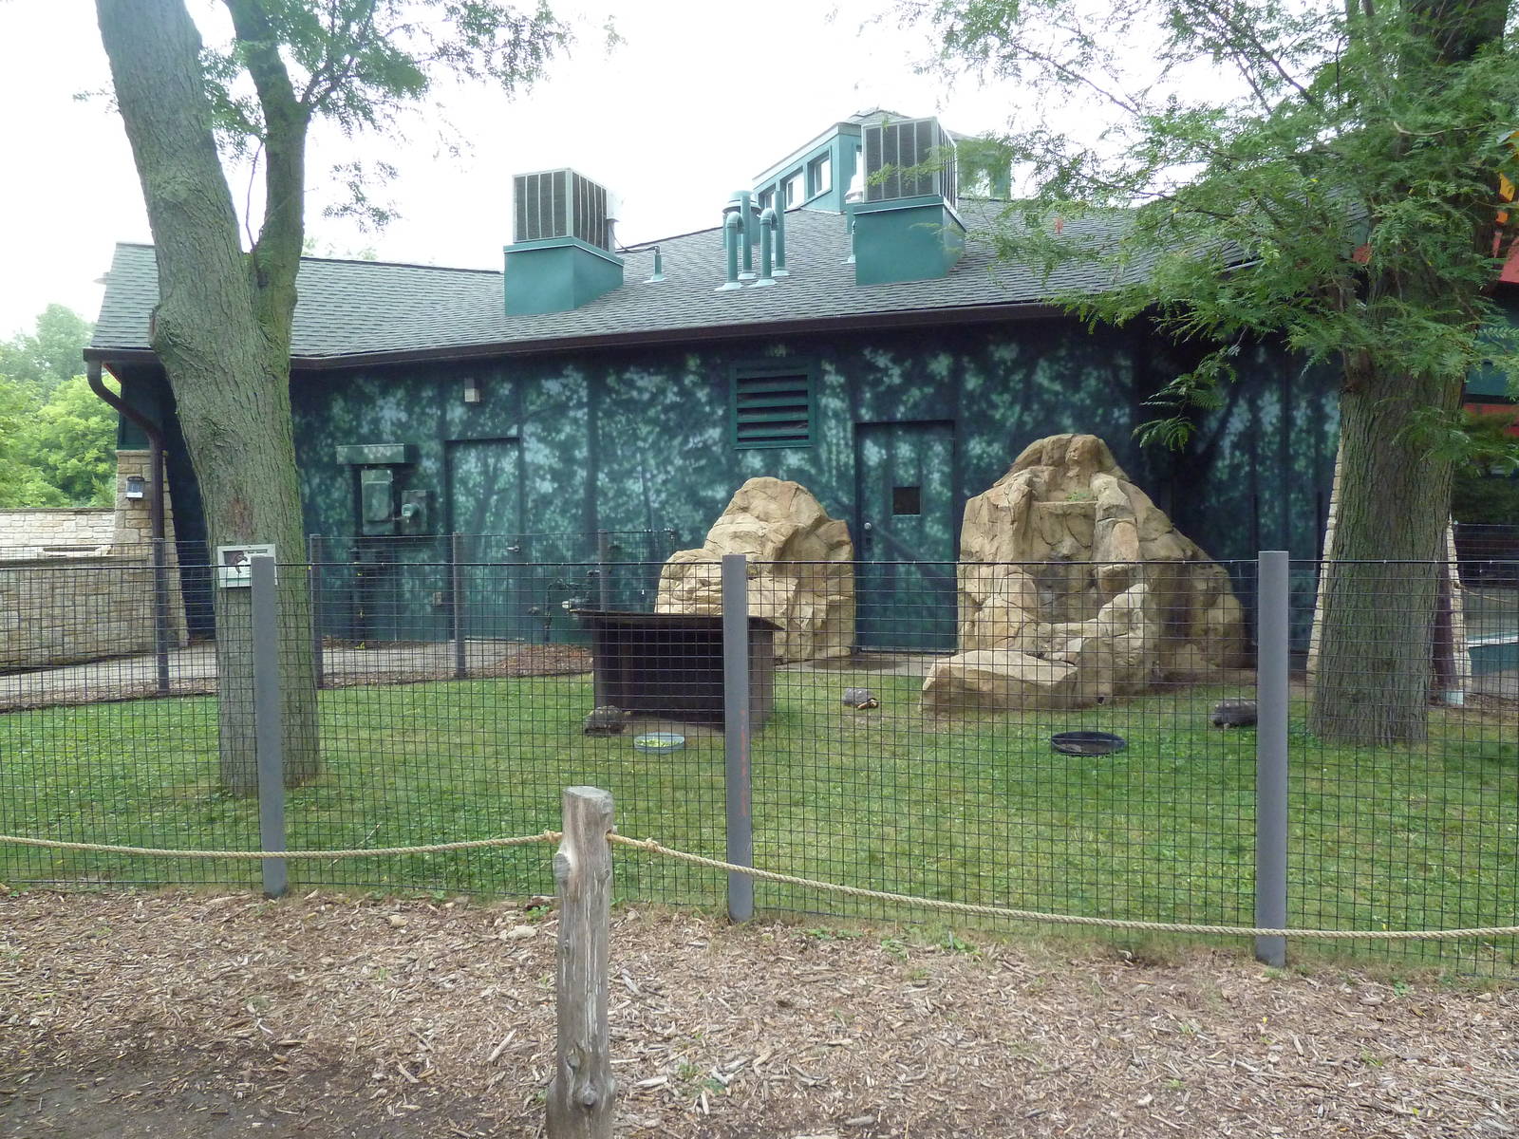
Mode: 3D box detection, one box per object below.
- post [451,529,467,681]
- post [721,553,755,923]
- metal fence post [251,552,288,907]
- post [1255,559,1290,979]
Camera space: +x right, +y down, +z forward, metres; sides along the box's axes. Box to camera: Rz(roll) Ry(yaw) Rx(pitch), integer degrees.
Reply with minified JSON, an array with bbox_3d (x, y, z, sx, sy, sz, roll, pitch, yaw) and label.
[{"bbox_3d":[-2.754,0.338,10.100,0.088,1.354,0.088,-2,3,-15],"label":"post"},{"bbox_3d":[-0.079,0.628,4.080,0.088,1.368,0.088,-1,3,-1],"label":"post"},{"bbox_3d":[-1.999,0.642,4.460,0.088,1.386,0.088,-2,3,-24],"label":"metal fence post"},{"bbox_3d":[1.660,0.611,3.550,0.088,1.347,0.088,0,3,25],"label":"post"}]

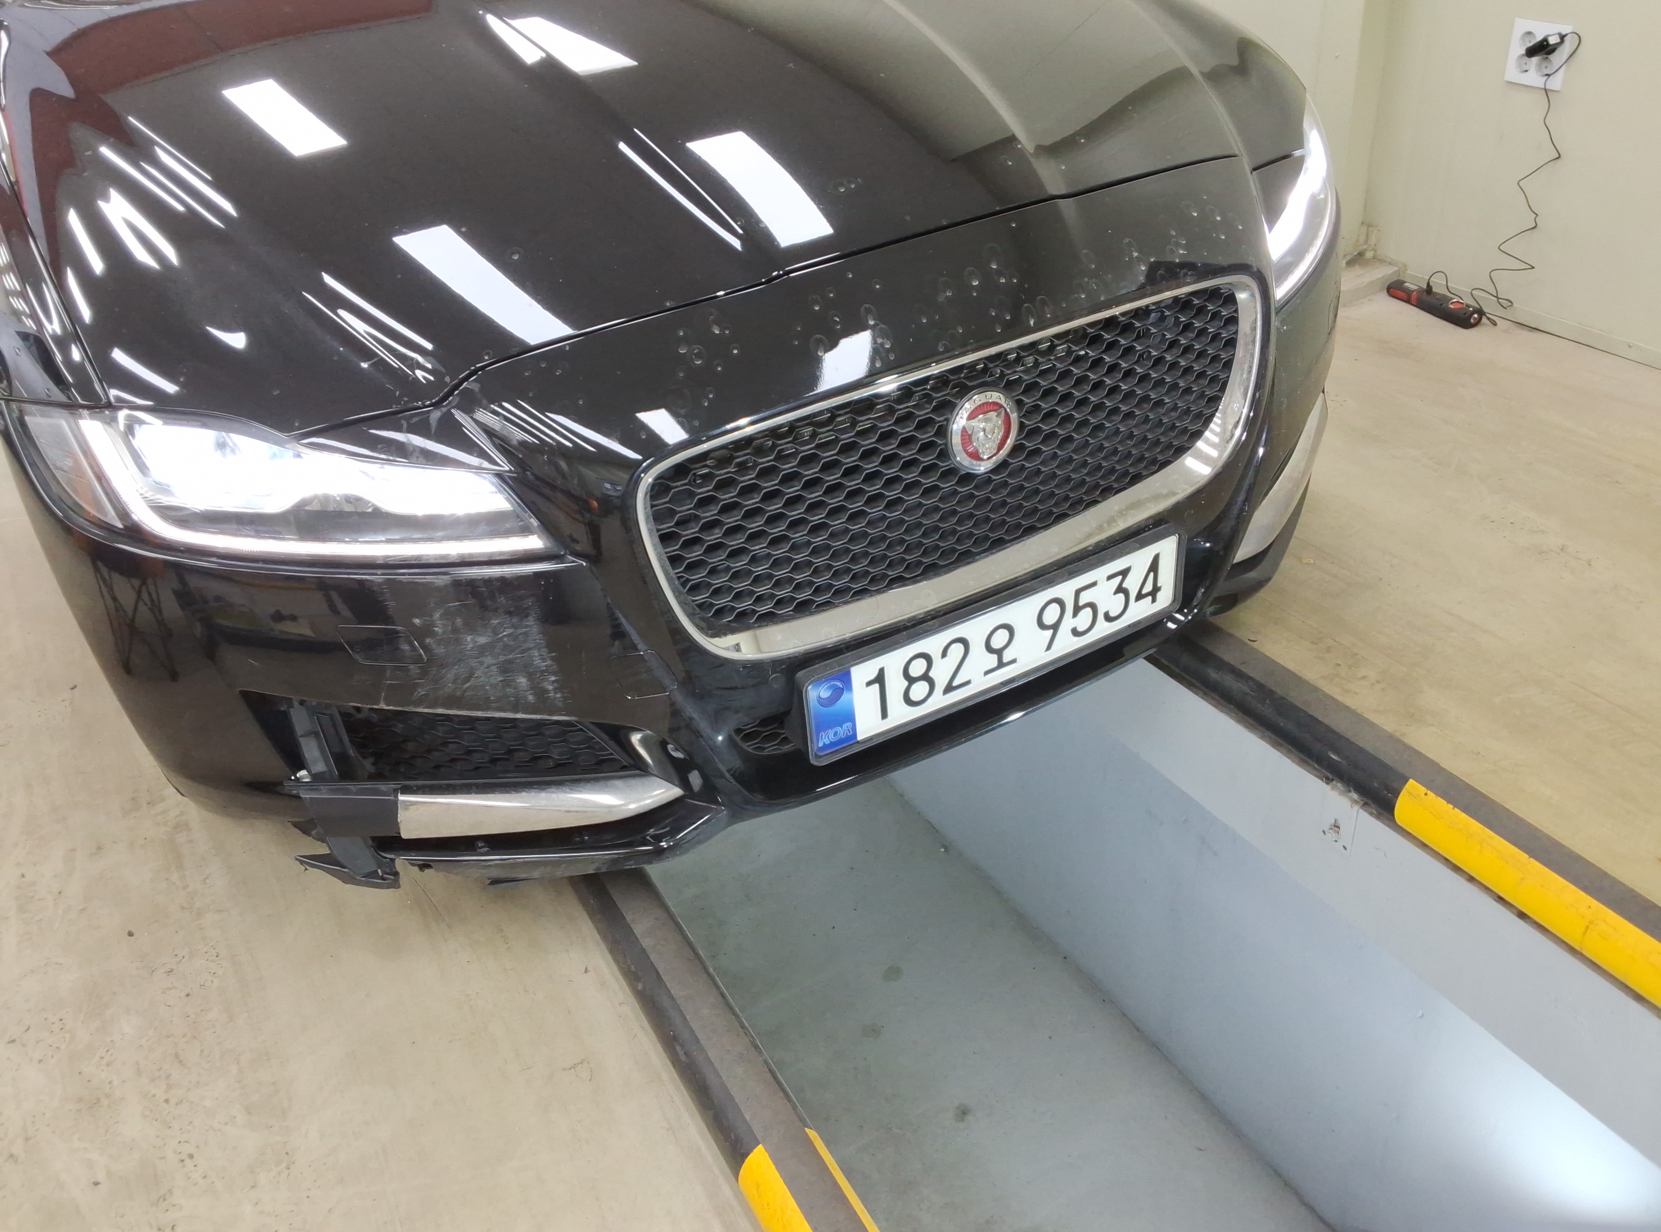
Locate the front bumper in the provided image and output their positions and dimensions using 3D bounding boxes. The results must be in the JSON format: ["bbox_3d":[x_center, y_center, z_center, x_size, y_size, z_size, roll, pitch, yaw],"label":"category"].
[{"bbox_3d":[0.064,-0.174,1.755,1.850,0.630,0.610,-21,35,-20],"label":"front bumper"}]

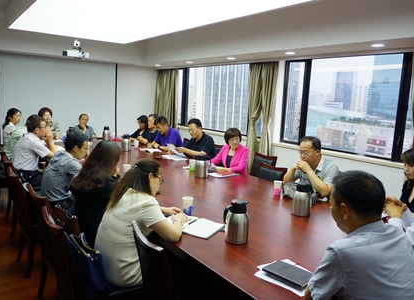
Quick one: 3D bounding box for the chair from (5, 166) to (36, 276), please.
[{"bbox_3d":[-1.481,0.623,3.138,0.560,0.920,0.450,-5,11,-39],"label":"chair"}]

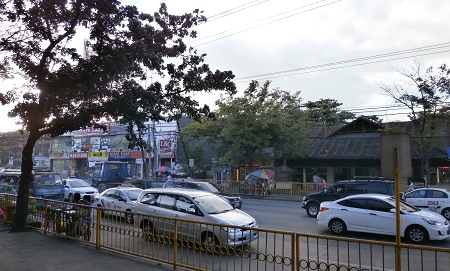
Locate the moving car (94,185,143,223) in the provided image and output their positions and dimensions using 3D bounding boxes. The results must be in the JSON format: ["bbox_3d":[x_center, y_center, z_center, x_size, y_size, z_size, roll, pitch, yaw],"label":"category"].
[{"bbox_3d":[-4.445,3.114,15.736,4.300,1.480,1.700,-4,-6,39],"label":"moving car"}]

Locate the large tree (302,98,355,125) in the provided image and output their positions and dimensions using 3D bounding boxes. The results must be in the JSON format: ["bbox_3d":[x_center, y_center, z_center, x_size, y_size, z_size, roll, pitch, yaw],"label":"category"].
[{"bbox_3d":[15.421,0.627,49.459,8.800,12.550,8.300,0,-5,0],"label":"large tree"}]

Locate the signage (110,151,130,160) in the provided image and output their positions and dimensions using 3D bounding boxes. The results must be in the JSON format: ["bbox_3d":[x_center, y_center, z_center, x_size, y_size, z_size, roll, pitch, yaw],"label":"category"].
[{"bbox_3d":[-12.444,2.353,39.751,3.634,0.940,0.250,-3,-6,31],"label":"signage"}]

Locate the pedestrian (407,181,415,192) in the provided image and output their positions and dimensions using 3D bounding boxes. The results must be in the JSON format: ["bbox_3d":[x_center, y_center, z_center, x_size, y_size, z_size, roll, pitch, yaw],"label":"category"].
[{"bbox_3d":[11.337,3.562,20.534,0.380,1.520,0.500,-3,-6,38],"label":"pedestrian"}]

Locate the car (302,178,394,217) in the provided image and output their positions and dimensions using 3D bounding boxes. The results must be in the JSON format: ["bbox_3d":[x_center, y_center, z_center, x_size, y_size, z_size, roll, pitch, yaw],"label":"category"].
[{"bbox_3d":[6.165,3.080,16.408,4.750,1.820,1.820,-3,-6,38],"label":"car"}]

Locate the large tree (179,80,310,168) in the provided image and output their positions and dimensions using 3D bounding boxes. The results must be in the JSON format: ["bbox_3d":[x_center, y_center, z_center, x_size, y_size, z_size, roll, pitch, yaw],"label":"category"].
[{"bbox_3d":[1.814,-0.050,30.066,10.600,9.800,9.300,0,-5,0],"label":"large tree"}]

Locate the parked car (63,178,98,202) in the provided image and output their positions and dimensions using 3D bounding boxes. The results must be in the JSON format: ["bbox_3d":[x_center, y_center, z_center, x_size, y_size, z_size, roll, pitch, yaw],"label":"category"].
[{"bbox_3d":[-10.607,3.763,23.764,4.350,1.480,1.710,-4,-6,39],"label":"parked car"}]

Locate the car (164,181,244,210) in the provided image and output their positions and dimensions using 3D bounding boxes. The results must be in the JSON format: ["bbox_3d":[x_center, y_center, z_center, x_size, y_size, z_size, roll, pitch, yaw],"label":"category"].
[{"bbox_3d":[-1.279,3.223,18.023,4.600,1.700,1.780,-3,-6,38],"label":"car"}]

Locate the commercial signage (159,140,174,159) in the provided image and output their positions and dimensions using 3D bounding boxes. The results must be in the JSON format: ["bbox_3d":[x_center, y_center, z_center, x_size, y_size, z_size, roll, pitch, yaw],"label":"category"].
[{"bbox_3d":[-5.914,1.365,34.150,1.974,1.922,0.300,-3,-6,31],"label":"commercial signage"}]

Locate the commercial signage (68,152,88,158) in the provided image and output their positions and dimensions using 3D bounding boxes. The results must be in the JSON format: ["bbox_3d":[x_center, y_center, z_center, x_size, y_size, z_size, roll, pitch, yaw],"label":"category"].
[{"bbox_3d":[-18.928,2.500,43.643,4.074,0.865,0.250,-3,-6,31],"label":"commercial signage"}]

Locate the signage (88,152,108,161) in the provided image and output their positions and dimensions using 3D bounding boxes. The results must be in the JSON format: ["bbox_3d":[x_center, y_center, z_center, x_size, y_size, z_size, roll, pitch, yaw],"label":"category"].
[{"bbox_3d":[-15.627,2.589,41.646,3.619,1.231,0.250,-3,-6,31],"label":"signage"}]

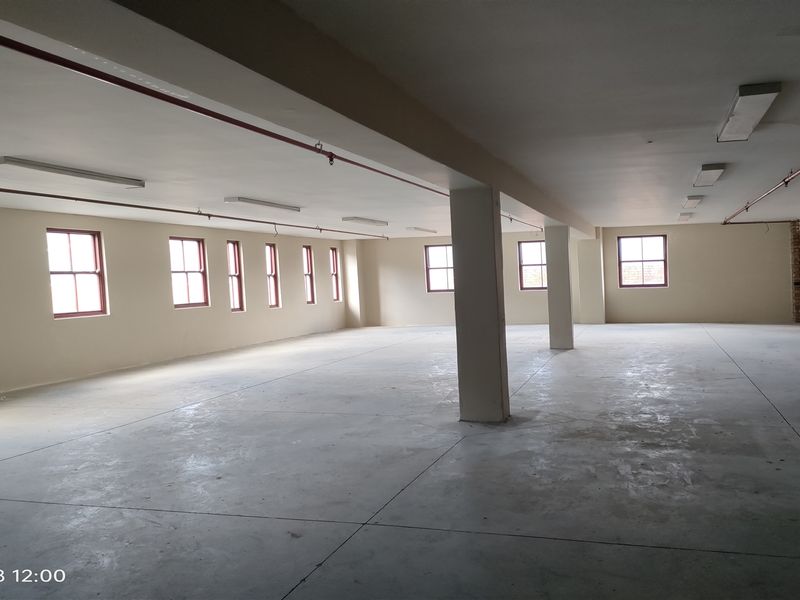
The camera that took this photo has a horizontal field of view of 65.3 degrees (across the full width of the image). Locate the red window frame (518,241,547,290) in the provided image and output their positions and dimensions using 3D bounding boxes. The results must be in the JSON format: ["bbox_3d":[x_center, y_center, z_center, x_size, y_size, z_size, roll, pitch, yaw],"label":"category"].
[{"bbox_3d":[4.169,-1.022,18.424,1.268,1.452,0.126,-2,2,19],"label":"red window frame"}]

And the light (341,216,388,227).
[{"bbox_3d":[-0.692,-1.628,13.009,0.254,0.082,1.645,-1,2,22],"label":"light"}]

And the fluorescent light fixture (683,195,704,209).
[{"bbox_3d":[5.378,-1.797,11.466,0.254,0.082,1.645,-1,2,22],"label":"fluorescent light fixture"}]

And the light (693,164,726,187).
[{"bbox_3d":[4.119,-1.652,8.343,0.254,0.082,1.645,-1,2,22],"label":"light"}]

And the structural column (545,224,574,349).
[{"bbox_3d":[3.185,-0.246,12.342,0.416,2.410,0.416,-2,2,19],"label":"structural column"}]

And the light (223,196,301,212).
[{"bbox_3d":[-2.087,-1.470,9.658,0.254,0.082,1.645,-1,2,22],"label":"light"}]

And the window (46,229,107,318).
[{"bbox_3d":[-5.574,-0.459,10.763,0.126,1.481,1.161,-1,2,22],"label":"window"}]

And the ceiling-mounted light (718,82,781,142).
[{"bbox_3d":[2.805,-1.491,5.083,0.254,0.082,1.645,-1,2,22],"label":"ceiling-mounted light"}]

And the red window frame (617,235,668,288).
[{"bbox_3d":[6.782,-1.061,17.396,1.268,1.452,0.126,-2,2,19],"label":"red window frame"}]

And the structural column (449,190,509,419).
[{"bbox_3d":[0.864,0.049,6.571,0.435,2.390,0.416,-2,2,19],"label":"structural column"}]

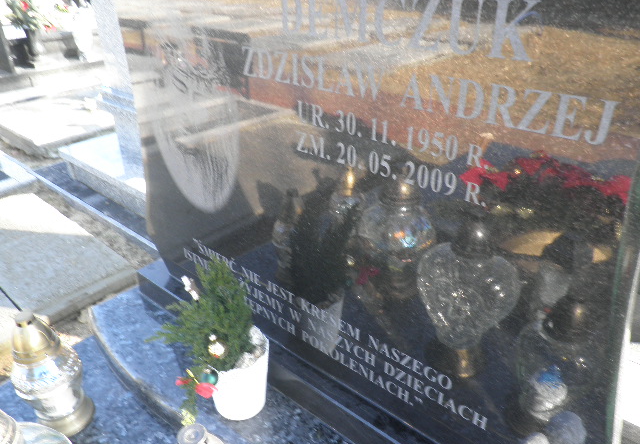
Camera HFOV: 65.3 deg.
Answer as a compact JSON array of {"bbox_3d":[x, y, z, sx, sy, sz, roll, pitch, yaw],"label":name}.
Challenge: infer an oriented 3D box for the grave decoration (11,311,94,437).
[{"bbox_3d":[-0.517,0.282,0.952,0.124,0.278,0.124,22,38,36],"label":"grave decoration"}]

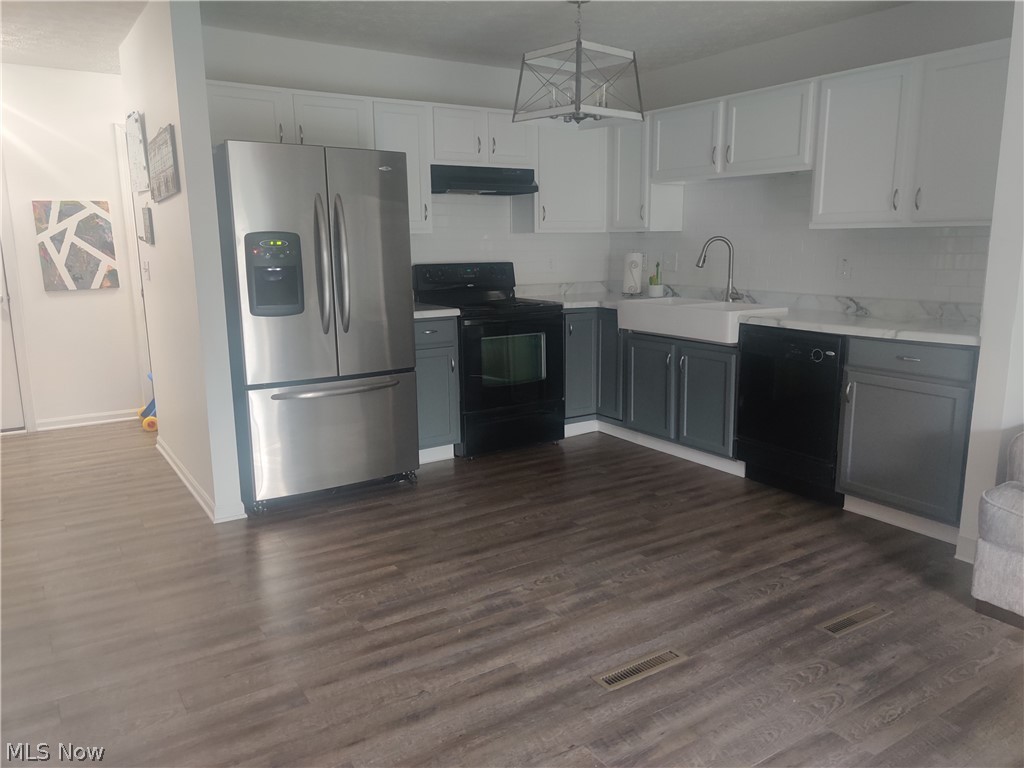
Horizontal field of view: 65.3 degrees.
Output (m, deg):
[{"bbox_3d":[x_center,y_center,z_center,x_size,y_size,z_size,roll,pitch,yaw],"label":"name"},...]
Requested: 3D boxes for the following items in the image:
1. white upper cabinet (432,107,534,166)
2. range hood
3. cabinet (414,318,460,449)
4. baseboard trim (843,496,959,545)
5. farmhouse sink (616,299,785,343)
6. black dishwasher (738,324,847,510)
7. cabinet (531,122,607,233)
[{"bbox_3d":[-0.249,-1.556,5.098,0.762,0.359,0.315,-7,12,-32],"label":"white upper cabinet"},{"bbox_3d":[-0.235,-1.300,5.126,0.762,0.154,0.360,-7,12,-32],"label":"range hood"},{"bbox_3d":[-0.649,-0.038,4.917,0.378,0.782,0.625,-7,12,-32],"label":"cabinet"},{"bbox_3d":[1.785,0.615,3.673,0.016,0.082,0.568,-7,12,-32],"label":"baseboard trim"},{"bbox_3d":[1.106,-0.387,4.723,0.475,0.175,0.945,-7,12,-32],"label":"farmhouse sink"},{"bbox_3d":[1.649,0.115,4.240,0.610,0.875,0.625,-7,12,-32],"label":"black dishwasher"},{"bbox_3d":[0.329,-1.431,5.507,0.615,0.762,0.325,-7,12,-32],"label":"cabinet"}]

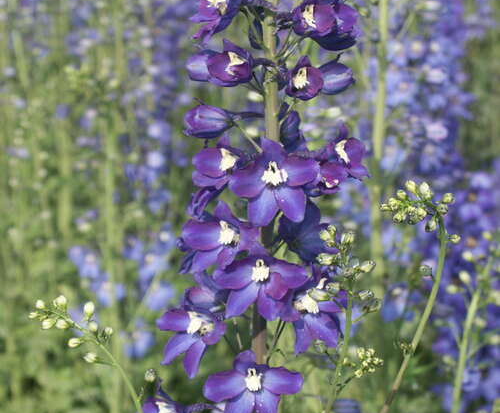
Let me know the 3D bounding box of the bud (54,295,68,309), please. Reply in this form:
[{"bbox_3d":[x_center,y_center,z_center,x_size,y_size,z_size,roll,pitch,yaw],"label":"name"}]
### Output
[{"bbox_3d":[-0.104,0.053,1.030,0.007,0.008,0.007,0,7,0],"label":"bud"}]

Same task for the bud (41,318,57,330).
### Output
[{"bbox_3d":[-0.111,0.064,1.030,0.009,0.006,0.006,-18,11,-12],"label":"bud"}]

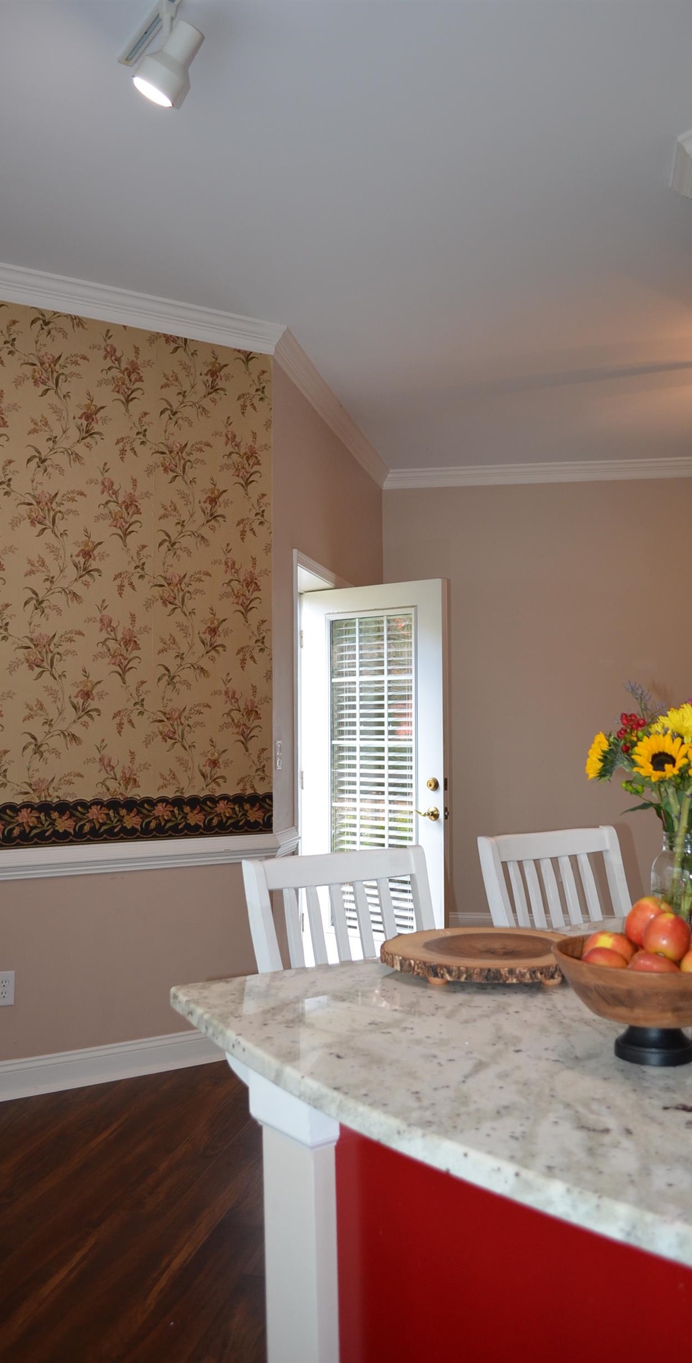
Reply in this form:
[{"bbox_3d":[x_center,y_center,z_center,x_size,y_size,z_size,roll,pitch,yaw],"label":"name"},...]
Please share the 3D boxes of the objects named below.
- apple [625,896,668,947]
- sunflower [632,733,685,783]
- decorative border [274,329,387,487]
[{"bbox_3d":[0.397,0.315,1.335,0.066,0.066,0.066,-1,-3,17],"label":"apple"},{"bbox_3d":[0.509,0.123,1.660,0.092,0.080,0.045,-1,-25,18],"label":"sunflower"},{"bbox_3d":[-0.003,-1.389,5.570,0.070,0.115,2.622,-1,-3,12],"label":"decorative border"}]

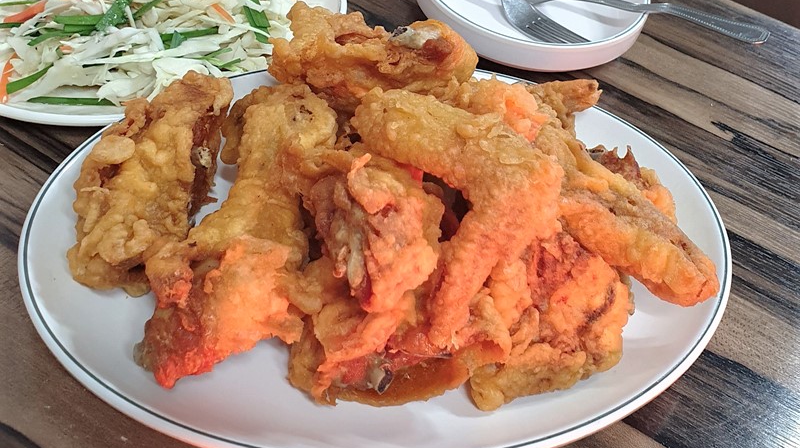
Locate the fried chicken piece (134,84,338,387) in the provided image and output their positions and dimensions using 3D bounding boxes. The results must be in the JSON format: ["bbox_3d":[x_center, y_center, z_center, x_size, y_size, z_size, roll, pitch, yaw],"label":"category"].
[{"bbox_3d":[-0.058,0.002,0.236,0.053,0.044,0.120,19,70,9],"label":"fried chicken piece"}]

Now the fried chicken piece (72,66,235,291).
[{"bbox_3d":[-0.101,-0.020,0.252,0.048,0.044,0.100,13,54,5],"label":"fried chicken piece"}]

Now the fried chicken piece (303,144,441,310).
[{"bbox_3d":[-0.009,0.002,0.223,0.053,0.043,0.054,7,54,0],"label":"fried chicken piece"}]

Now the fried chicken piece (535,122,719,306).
[{"bbox_3d":[0.094,-0.004,0.252,0.094,0.034,0.038,36,57,0],"label":"fried chicken piece"}]

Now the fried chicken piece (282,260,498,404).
[{"bbox_3d":[-0.003,0.037,0.224,0.080,0.038,0.054,0,54,-5],"label":"fried chicken piece"}]

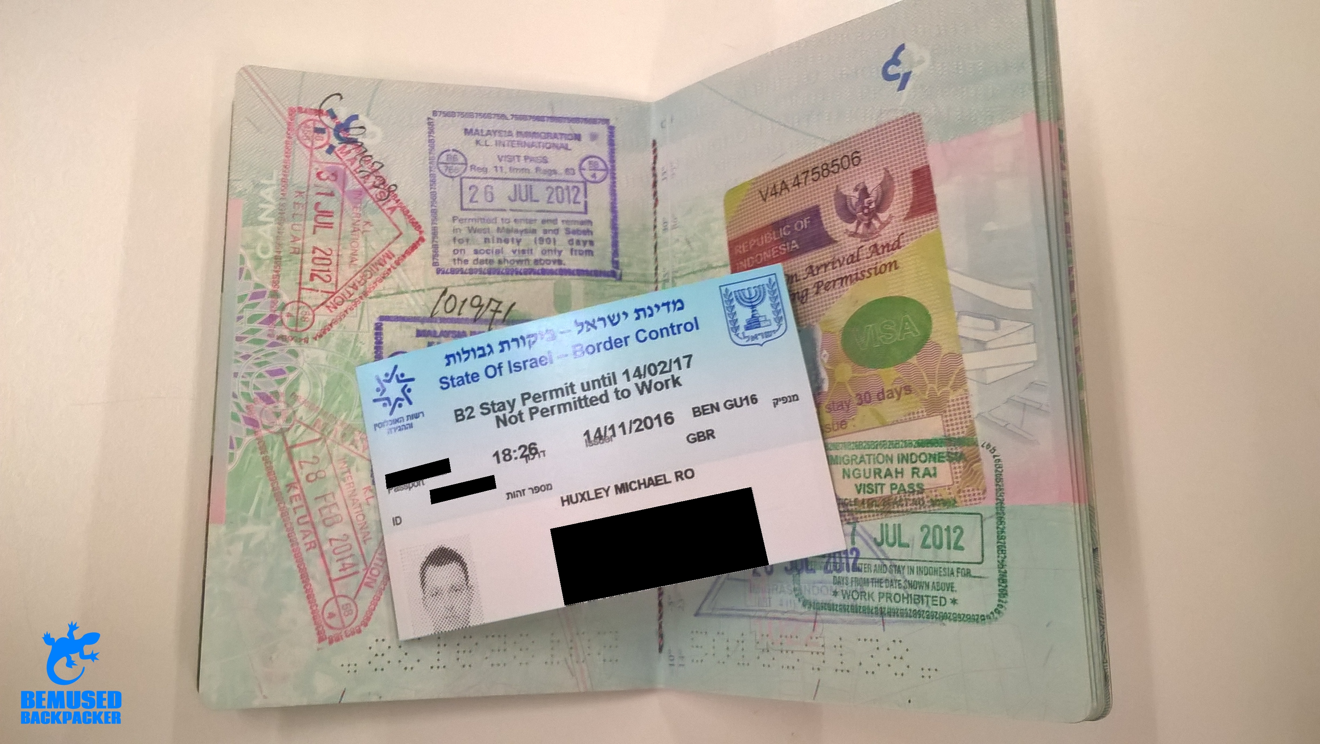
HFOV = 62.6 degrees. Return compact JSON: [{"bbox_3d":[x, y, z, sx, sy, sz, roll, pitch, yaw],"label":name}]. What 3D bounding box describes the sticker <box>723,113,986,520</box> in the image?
[{"bbox_3d":[0.033,-0.008,0.198,0.046,0.001,0.070,-17,72,41],"label":"sticker"}]

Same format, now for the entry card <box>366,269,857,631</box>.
[{"bbox_3d":[-0.013,0.015,0.204,0.086,0.001,0.054,-13,80,8],"label":"entry card"}]

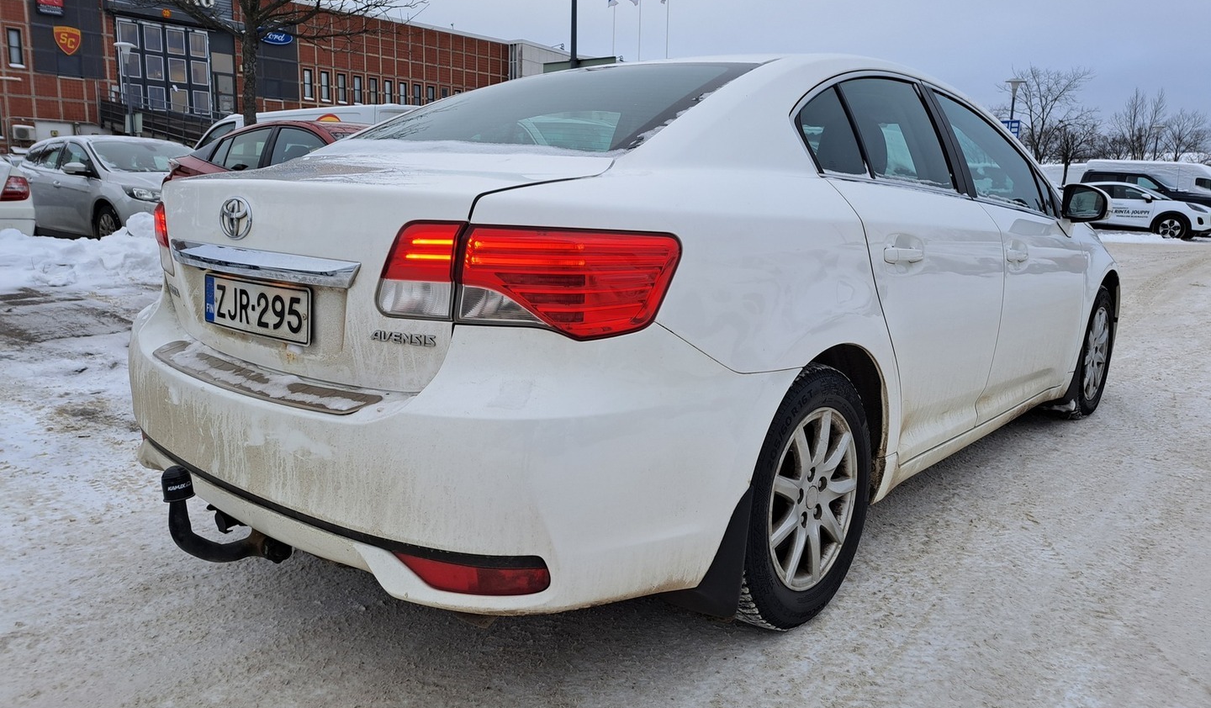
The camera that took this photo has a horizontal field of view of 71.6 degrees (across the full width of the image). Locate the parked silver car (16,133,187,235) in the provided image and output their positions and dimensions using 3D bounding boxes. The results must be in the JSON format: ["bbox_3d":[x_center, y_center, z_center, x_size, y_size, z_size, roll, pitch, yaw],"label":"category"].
[{"bbox_3d":[-6.650,-2.255,11.750,4.380,1.480,1.830,9,14,36],"label":"parked silver car"}]

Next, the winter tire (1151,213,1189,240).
[{"bbox_3d":[14.407,-3.200,21.400,0.670,0.670,0.220,4,11,12],"label":"winter tire"}]

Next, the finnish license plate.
[{"bbox_3d":[-0.748,-0.099,1.785,0.442,0.118,0.020,10,10,38],"label":"finnish license plate"}]

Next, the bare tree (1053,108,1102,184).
[{"bbox_3d":[15.122,-5.922,27.356,1.650,3.950,1.650,7,12,28],"label":"bare tree"}]

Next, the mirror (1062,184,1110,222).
[{"bbox_3d":[1.839,-0.580,3.216,0.130,0.150,0.190,-8,14,-40],"label":"mirror"}]

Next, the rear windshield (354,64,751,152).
[{"bbox_3d":[-0.222,-0.667,2.231,1.160,0.100,0.670,10,39,40],"label":"rear windshield"}]

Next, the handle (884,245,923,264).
[{"bbox_3d":[0.730,-0.244,2.055,0.040,0.042,0.215,10,14,40],"label":"handle"}]

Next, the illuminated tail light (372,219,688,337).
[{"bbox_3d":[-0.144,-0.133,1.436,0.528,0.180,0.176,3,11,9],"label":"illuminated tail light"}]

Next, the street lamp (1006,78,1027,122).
[{"bbox_3d":[12.000,-5.730,25.028,0.600,4.750,0.600,6,11,24],"label":"street lamp"}]

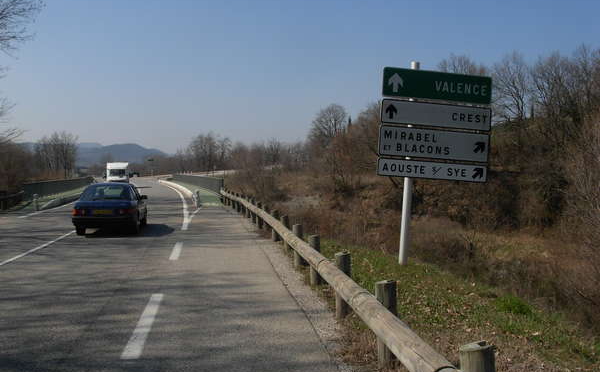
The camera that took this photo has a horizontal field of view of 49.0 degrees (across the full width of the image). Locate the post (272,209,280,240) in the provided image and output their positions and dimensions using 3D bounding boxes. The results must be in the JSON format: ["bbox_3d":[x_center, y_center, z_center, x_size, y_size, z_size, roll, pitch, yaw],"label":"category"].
[{"bbox_3d":[-0.559,0.938,15.400,0.175,0.730,0.175,0,1,-9],"label":"post"}]

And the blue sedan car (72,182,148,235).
[{"bbox_3d":[-5.272,0.560,18.741,1.680,1.370,4.350,0,1,-10],"label":"blue sedan car"}]

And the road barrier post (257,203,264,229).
[{"bbox_3d":[-1.160,0.881,19.350,0.175,0.730,0.175,0,1,-9],"label":"road barrier post"}]

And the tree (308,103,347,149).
[{"bbox_3d":[3.966,-7.900,95.000,5.600,8.000,5.600,0,1,0],"label":"tree"}]

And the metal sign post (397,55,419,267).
[{"bbox_3d":[1.988,-0.410,12.000,0.140,3.720,0.140,4,1,6],"label":"metal sign post"}]

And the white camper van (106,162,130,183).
[{"bbox_3d":[-20.400,-1.140,74.200,2.300,2.800,6.400,0,1,-11],"label":"white camper van"}]

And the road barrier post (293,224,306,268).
[{"bbox_3d":[-0.016,1.041,11.450,0.175,0.730,0.175,0,1,-9],"label":"road barrier post"}]

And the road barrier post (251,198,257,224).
[{"bbox_3d":[-1.484,0.817,21.300,0.175,0.730,0.175,0,1,-9],"label":"road barrier post"}]

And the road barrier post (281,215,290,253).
[{"bbox_3d":[-0.280,0.992,13.450,0.175,0.730,0.175,0,1,-9],"label":"road barrier post"}]

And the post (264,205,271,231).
[{"bbox_3d":[-0.866,0.895,17.400,0.175,0.730,0.175,0,1,-9],"label":"post"}]

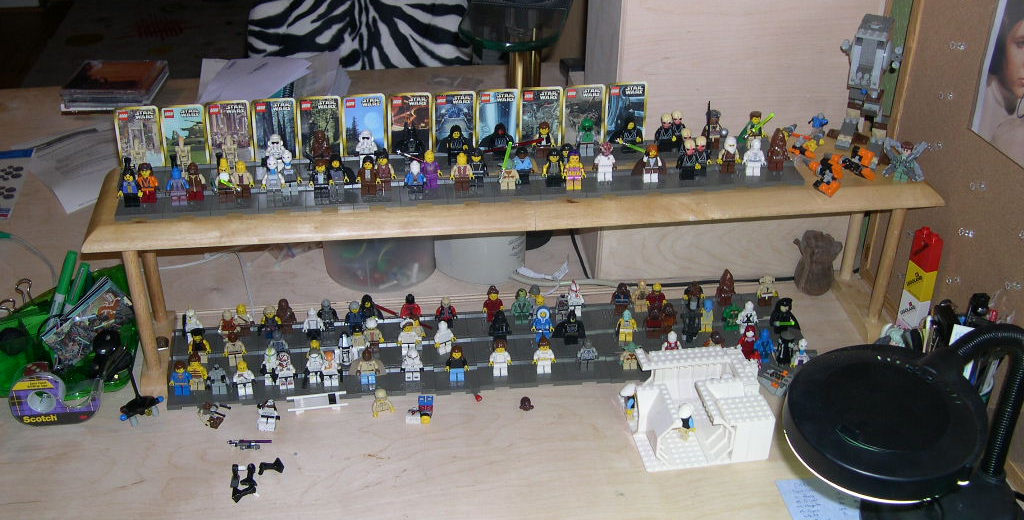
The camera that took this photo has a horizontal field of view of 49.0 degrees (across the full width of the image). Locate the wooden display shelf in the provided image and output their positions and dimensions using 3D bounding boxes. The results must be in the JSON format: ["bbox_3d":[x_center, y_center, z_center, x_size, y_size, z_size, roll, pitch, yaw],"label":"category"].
[{"bbox_3d":[0.008,-0.004,1.280,0.900,0.204,0.176,-3,31,-6],"label":"wooden display shelf"}]

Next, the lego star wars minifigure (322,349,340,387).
[{"bbox_3d":[-0.201,0.120,1.249,0.026,0.042,0.014,-3,32,-5],"label":"lego star wars minifigure"}]

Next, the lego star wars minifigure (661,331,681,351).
[{"bbox_3d":[0.179,0.100,1.255,0.025,0.041,0.015,-3,31,-6],"label":"lego star wars minifigure"}]

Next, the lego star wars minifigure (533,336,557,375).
[{"bbox_3d":[0.036,0.107,1.266,0.026,0.044,0.014,-3,32,-5],"label":"lego star wars minifigure"}]

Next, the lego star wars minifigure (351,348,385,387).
[{"bbox_3d":[-0.157,0.115,1.222,0.036,0.042,0.018,-3,31,-6],"label":"lego star wars minifigure"}]

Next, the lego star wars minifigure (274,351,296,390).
[{"bbox_3d":[-0.244,0.120,1.211,0.025,0.042,0.015,-3,31,-6],"label":"lego star wars minifigure"}]

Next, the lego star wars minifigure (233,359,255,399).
[{"bbox_3d":[-0.286,0.125,1.203,0.025,0.040,0.015,-7,31,-12],"label":"lego star wars minifigure"}]

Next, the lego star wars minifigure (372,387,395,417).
[{"bbox_3d":[-0.139,0.154,1.224,0.025,0.026,0.015,-11,34,-17],"label":"lego star wars minifigure"}]

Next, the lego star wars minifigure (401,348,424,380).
[{"bbox_3d":[-0.111,0.116,1.258,0.026,0.040,0.014,-3,32,-5],"label":"lego star wars minifigure"}]

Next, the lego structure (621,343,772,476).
[{"bbox_3d":[0.190,0.147,1.172,0.134,0.056,0.139,-4,31,-8],"label":"lego structure"}]

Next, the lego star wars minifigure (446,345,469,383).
[{"bbox_3d":[-0.061,0.116,1.256,0.026,0.043,0.014,-3,32,-5],"label":"lego star wars minifigure"}]

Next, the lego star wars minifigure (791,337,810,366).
[{"bbox_3d":[0.321,0.108,1.248,0.025,0.043,0.015,-3,31,-6],"label":"lego star wars minifigure"}]

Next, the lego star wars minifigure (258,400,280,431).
[{"bbox_3d":[-0.255,0.161,1.178,0.025,0.014,0.040,-3,36,-6],"label":"lego star wars minifigure"}]

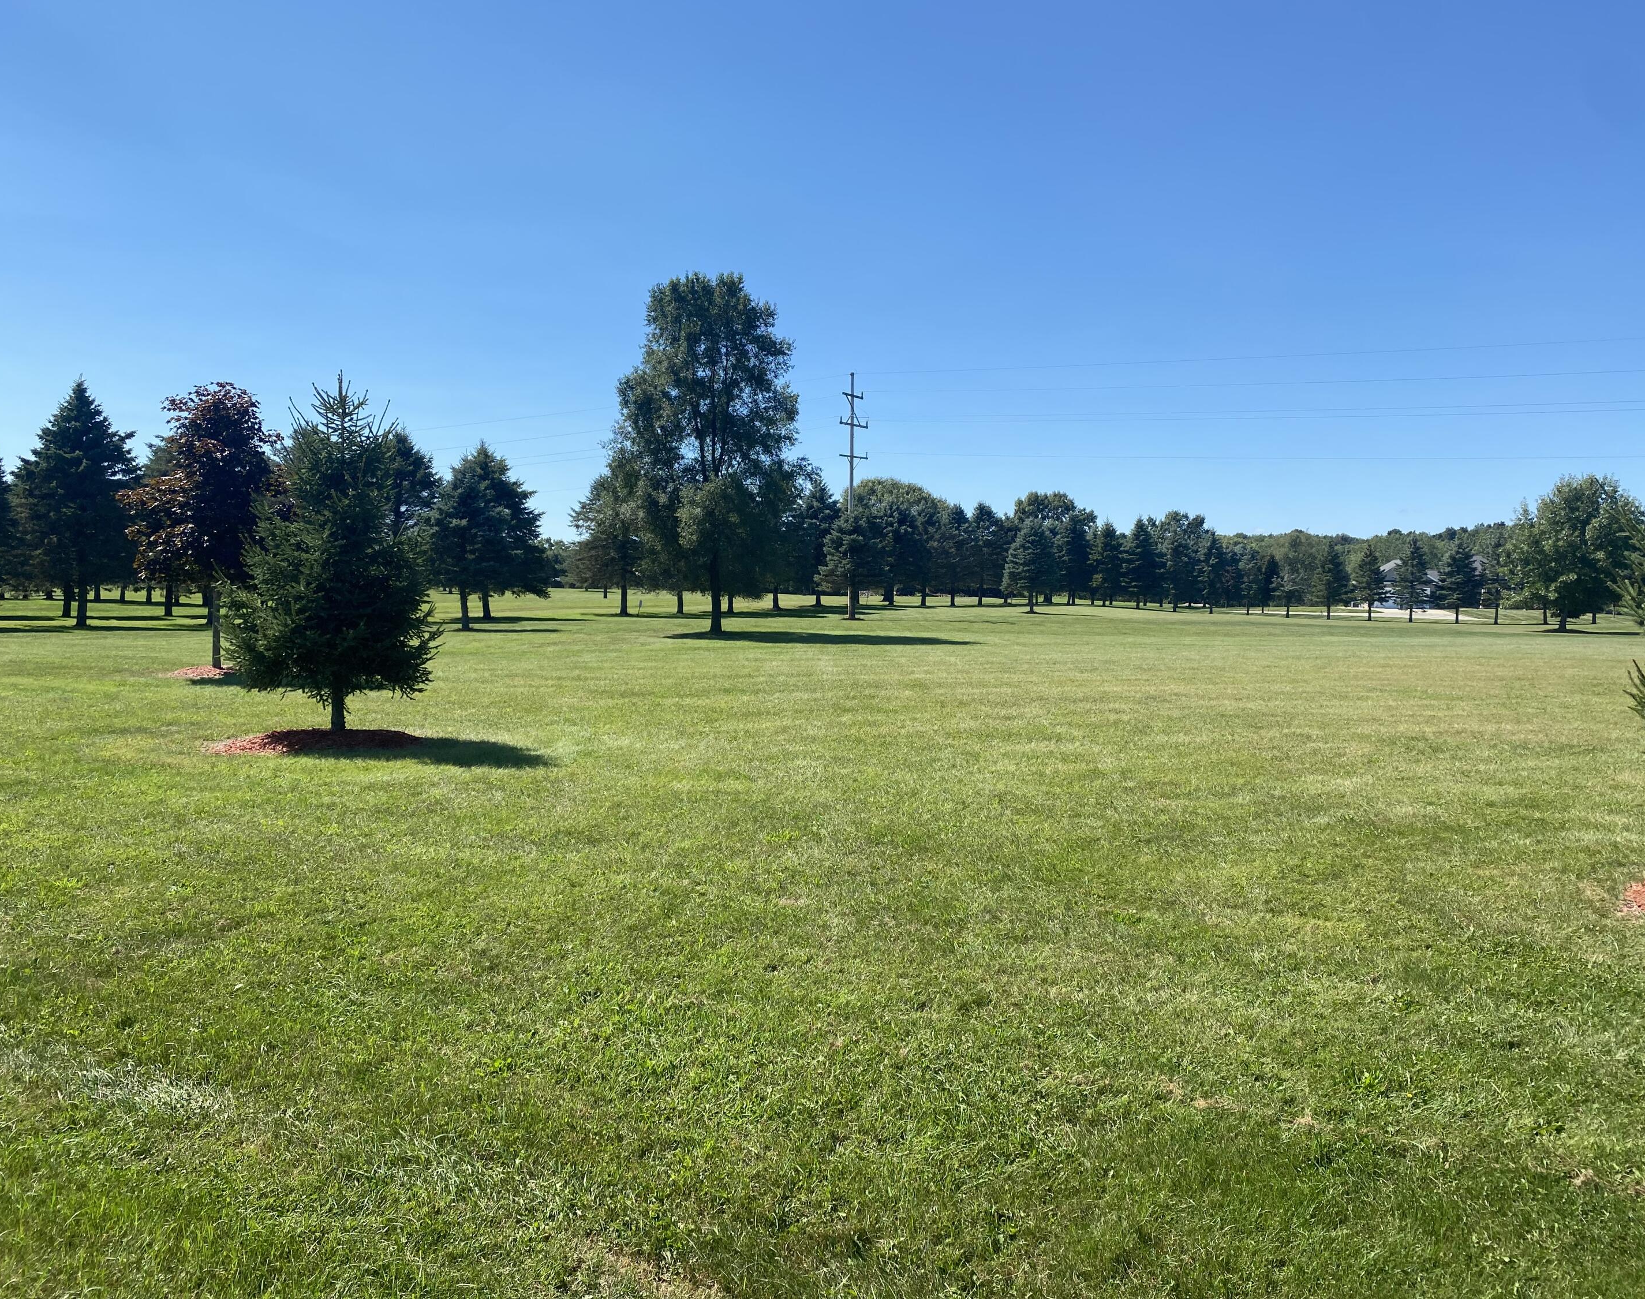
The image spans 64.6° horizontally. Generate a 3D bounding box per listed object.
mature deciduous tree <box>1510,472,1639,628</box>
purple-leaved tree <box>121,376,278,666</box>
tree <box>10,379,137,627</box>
[{"bbox_3d":[31.098,-3.983,53.869,5.500,6.400,5.300,0,3,0],"label":"mature deciduous tree"},{"bbox_3d":[-11.793,-2.365,24.867,3.430,5.390,3.430,0,3,0],"label":"purple-leaved tree"},{"bbox_3d":[-28.637,-5.571,49.786,4.900,9.440,4.800,0,3,0],"label":"tree"}]

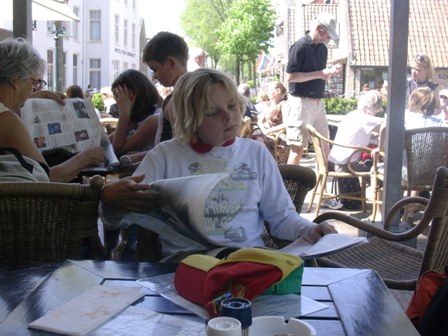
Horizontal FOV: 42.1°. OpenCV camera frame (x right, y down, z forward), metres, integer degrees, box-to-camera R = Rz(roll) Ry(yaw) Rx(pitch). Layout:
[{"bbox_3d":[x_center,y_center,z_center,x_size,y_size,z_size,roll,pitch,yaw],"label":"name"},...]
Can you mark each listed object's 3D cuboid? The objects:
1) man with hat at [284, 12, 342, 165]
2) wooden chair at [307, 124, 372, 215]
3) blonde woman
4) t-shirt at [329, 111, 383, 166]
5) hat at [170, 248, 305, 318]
[{"bbox_3d":[0.870,-0.502,5.580,0.460,1.810,0.490,4,8,21],"label":"man with hat"},{"bbox_3d":[1.080,0.036,5.350,0.620,0.820,0.560,1,7,3],"label":"wooden chair"},{"bbox_3d":[-0.010,0.314,1.470,0.600,1.160,0.680,0,7,-5],"label":"blonde woman"},{"bbox_3d":[1.230,-0.287,5.450,0.420,0.520,0.470,-2,8,-24],"label":"t-shirt"},{"bbox_3d":[0.030,0.201,1.100,0.215,0.094,0.165,-3,8,-28],"label":"hat"}]

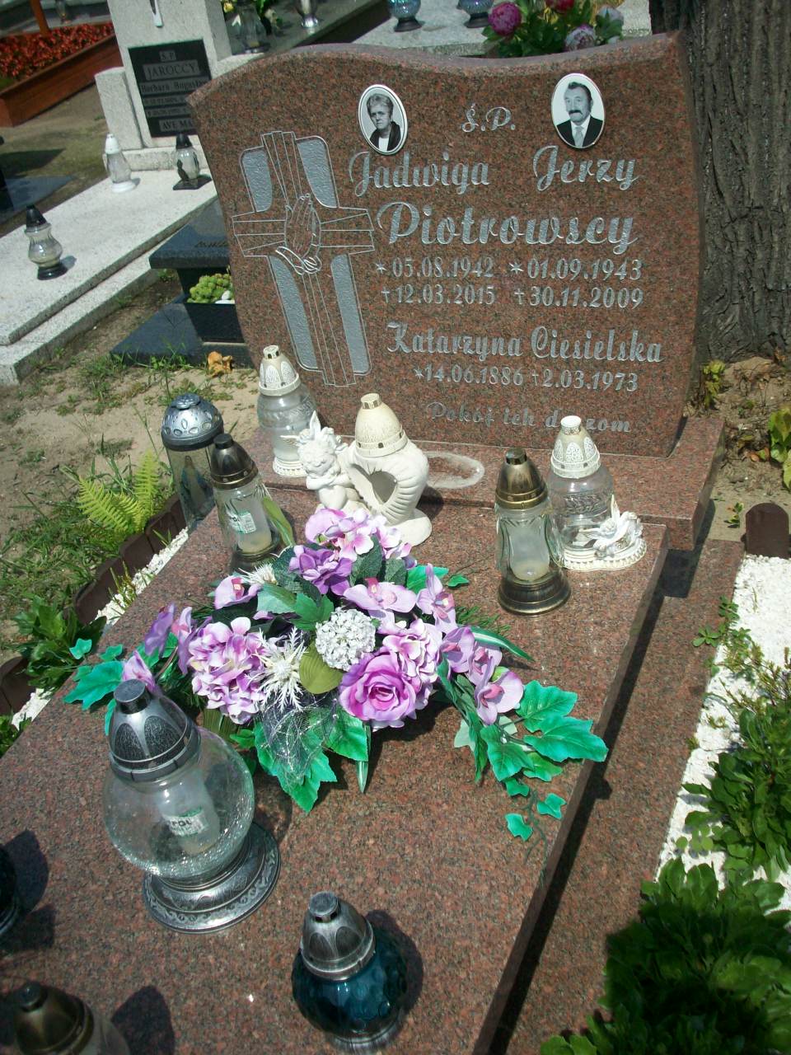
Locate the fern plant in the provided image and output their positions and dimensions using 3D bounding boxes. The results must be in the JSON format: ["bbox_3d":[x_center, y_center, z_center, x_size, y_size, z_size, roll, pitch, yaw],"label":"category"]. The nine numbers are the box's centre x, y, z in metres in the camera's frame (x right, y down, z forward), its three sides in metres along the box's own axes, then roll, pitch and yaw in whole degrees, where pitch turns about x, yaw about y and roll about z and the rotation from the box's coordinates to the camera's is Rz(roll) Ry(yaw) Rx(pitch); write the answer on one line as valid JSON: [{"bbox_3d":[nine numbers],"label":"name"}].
[{"bbox_3d":[-0.665,-0.069,2.719,0.200,0.170,0.180,6,38,24],"label":"fern plant"}]

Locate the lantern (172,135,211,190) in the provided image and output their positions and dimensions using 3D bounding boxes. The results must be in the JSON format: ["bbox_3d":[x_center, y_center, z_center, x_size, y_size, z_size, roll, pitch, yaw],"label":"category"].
[{"bbox_3d":[-0.911,-1.607,4.931,0.150,0.200,0.125,6,38,24],"label":"lantern"}]

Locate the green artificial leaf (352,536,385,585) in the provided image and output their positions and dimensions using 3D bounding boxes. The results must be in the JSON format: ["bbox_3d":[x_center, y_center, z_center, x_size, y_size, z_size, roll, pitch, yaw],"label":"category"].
[{"bbox_3d":[-0.040,0.048,1.624,0.049,0.018,0.071,-6,77,11],"label":"green artificial leaf"}]

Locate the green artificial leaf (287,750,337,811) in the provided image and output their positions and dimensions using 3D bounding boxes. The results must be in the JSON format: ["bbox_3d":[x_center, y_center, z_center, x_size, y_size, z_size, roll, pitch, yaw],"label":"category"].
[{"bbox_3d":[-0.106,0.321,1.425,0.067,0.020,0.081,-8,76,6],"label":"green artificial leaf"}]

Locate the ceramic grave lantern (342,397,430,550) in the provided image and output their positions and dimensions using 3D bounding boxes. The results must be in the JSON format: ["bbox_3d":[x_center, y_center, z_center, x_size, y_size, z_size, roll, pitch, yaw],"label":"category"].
[{"bbox_3d":[-0.017,-0.108,1.938,0.155,0.277,0.115,6,38,24],"label":"ceramic grave lantern"}]

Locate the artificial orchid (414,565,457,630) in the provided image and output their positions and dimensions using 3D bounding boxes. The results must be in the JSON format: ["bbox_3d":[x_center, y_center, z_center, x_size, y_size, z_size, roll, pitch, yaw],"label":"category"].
[{"bbox_3d":[0.058,0.098,1.609,0.057,0.086,0.040,-23,9,-14],"label":"artificial orchid"}]

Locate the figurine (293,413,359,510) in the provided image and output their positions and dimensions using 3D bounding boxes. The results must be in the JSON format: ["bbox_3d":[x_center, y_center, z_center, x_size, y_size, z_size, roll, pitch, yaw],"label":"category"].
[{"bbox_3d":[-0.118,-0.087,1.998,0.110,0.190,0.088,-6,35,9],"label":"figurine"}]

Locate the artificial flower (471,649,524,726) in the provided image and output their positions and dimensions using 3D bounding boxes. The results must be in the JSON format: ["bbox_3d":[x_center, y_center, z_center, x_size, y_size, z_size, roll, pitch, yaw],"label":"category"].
[{"bbox_3d":[0.138,0.219,1.550,0.075,0.090,0.050,5,11,23],"label":"artificial flower"}]

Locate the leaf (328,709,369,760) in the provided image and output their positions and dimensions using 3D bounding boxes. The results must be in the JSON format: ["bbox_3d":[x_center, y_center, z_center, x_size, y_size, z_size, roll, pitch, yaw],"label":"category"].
[{"bbox_3d":[-0.065,0.284,1.536,0.057,0.022,0.077,-38,84,-17],"label":"leaf"}]

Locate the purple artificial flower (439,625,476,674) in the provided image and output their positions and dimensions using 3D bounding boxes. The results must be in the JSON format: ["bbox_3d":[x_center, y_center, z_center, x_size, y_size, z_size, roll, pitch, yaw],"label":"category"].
[{"bbox_3d":[0.087,0.172,1.582,0.060,0.070,0.045,11,5,29],"label":"purple artificial flower"}]

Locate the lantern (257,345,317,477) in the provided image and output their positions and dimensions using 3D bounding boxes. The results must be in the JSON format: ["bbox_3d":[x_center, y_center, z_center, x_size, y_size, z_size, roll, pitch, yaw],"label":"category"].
[{"bbox_3d":[-0.213,-0.223,2.143,0.108,0.251,0.108,6,38,23],"label":"lantern"}]

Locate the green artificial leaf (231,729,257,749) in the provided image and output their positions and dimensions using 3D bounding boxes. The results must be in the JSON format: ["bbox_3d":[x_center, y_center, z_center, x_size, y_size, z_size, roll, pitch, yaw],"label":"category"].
[{"bbox_3d":[-0.214,0.299,1.593,0.051,0.015,0.035,2,55,36],"label":"green artificial leaf"}]

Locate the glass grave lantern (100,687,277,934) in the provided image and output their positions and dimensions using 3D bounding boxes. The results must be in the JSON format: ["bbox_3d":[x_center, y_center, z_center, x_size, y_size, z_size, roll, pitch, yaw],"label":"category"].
[{"bbox_3d":[-0.260,0.309,1.342,0.173,0.322,0.173,6,38,23],"label":"glass grave lantern"}]

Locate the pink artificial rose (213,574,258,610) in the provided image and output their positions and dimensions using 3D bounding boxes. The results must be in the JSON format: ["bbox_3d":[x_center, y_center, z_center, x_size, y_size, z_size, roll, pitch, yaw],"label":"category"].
[{"bbox_3d":[-0.270,0.108,1.911,0.080,0.065,0.060,21,20,38],"label":"pink artificial rose"}]

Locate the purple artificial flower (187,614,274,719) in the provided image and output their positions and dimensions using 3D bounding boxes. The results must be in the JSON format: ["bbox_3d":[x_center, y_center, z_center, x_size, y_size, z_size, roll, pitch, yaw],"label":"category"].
[{"bbox_3d":[-0.257,0.221,1.753,0.140,0.140,0.130,19,19,36],"label":"purple artificial flower"}]

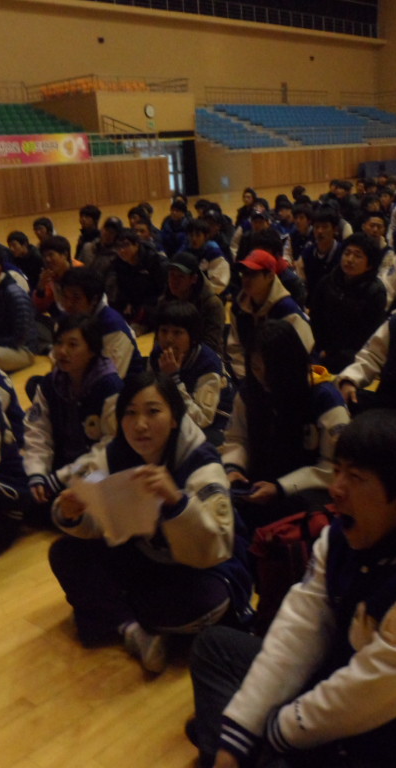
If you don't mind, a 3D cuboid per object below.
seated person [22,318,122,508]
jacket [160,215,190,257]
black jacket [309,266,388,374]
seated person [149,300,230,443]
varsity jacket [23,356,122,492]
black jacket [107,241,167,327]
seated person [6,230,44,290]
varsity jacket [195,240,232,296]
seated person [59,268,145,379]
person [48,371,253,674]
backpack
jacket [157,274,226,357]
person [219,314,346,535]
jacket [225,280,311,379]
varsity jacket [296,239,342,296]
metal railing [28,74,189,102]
[{"bbox_3d":[-0.496,0.116,3.091,0.600,0.790,0.640,5,18,29],"label":"seated person"},{"bbox_3d":[-0.291,-1.912,10.400,0.530,0.620,0.450,2,17,22],"label":"jacket"},{"bbox_3d":[0.967,-0.406,4.758,0.560,0.610,0.440,6,19,29],"label":"black jacket"},{"bbox_3d":[-0.069,0.055,3.340,0.600,0.800,0.660,5,18,30],"label":"seated person"},{"bbox_3d":[-0.443,0.199,3.002,0.530,0.570,0.440,3,17,21],"label":"varsity jacket"},{"bbox_3d":[-0.496,-0.756,6.300,0.550,0.660,0.460,5,18,30],"label":"black jacket"},{"bbox_3d":[-1.647,-1.008,7.300,0.600,0.860,0.620,6,18,32],"label":"seated person"},{"bbox_3d":[0.086,-0.973,7.000,0.540,0.600,0.450,8,20,36],"label":"varsity jacket"},{"bbox_3d":[-0.642,-0.191,4.251,0.620,0.850,0.680,9,21,39],"label":"seated person"},{"bbox_3d":[-0.086,0.357,2.247,0.620,0.820,0.600,4,18,25],"label":"person"},{"bbox_3d":[0.291,0.561,2.225,0.310,0.390,0.220,-6,16,-7],"label":"backpack"},{"bbox_3d":[-0.038,-0.216,4.283,0.550,0.610,0.440,9,20,36],"label":"jacket"},{"bbox_3d":[0.263,0.204,2.622,0.620,0.820,0.660,4,18,23],"label":"person"},{"bbox_3d":[0.360,-0.225,4.243,0.550,0.610,0.450,8,20,33],"label":"jacket"},{"bbox_3d":[1.140,-1.050,7.100,0.550,0.590,0.430,5,18,29],"label":"varsity jacket"},{"bbox_3d":[-4.028,-13.460,35.366,4.700,0.800,5.700,11,21,42],"label":"metal railing"}]

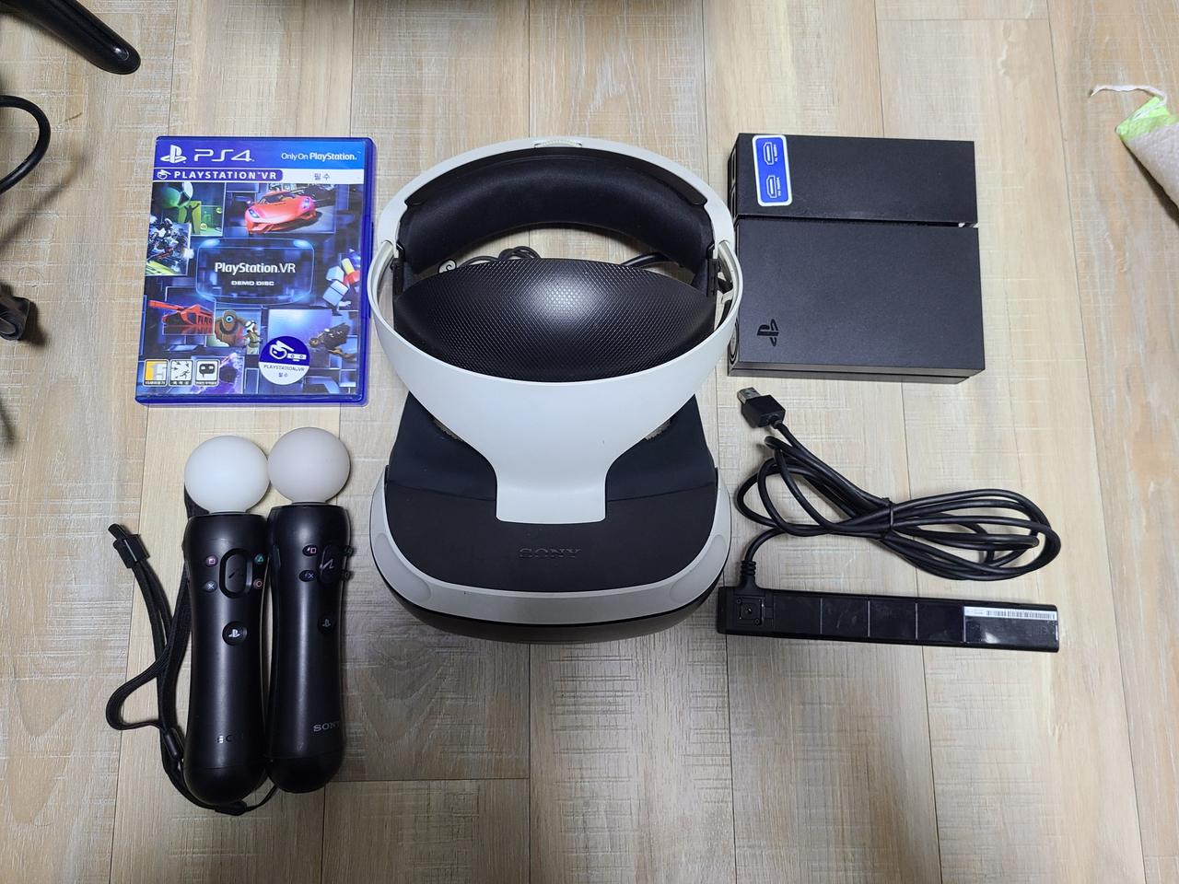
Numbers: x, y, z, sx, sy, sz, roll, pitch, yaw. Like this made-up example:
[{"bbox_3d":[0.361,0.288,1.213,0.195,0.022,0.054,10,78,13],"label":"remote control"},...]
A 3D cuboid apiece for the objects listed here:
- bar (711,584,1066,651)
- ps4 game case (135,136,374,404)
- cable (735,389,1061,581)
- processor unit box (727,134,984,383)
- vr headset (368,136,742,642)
[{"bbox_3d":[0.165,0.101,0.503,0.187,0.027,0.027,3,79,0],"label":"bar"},{"bbox_3d":[-0.200,-0.106,0.543,0.135,0.014,0.171,-1,79,-1],"label":"ps4 game case"},{"bbox_3d":[0.174,0.025,0.517,0.178,0.030,0.113,0,79,-1],"label":"cable"},{"bbox_3d":[0.158,-0.110,0.537,0.142,0.037,0.142,2,79,0],"label":"processor unit box"},{"bbox_3d":[-0.019,-0.036,0.456,0.188,0.165,0.280,0,79,-1],"label":"vr headset"}]

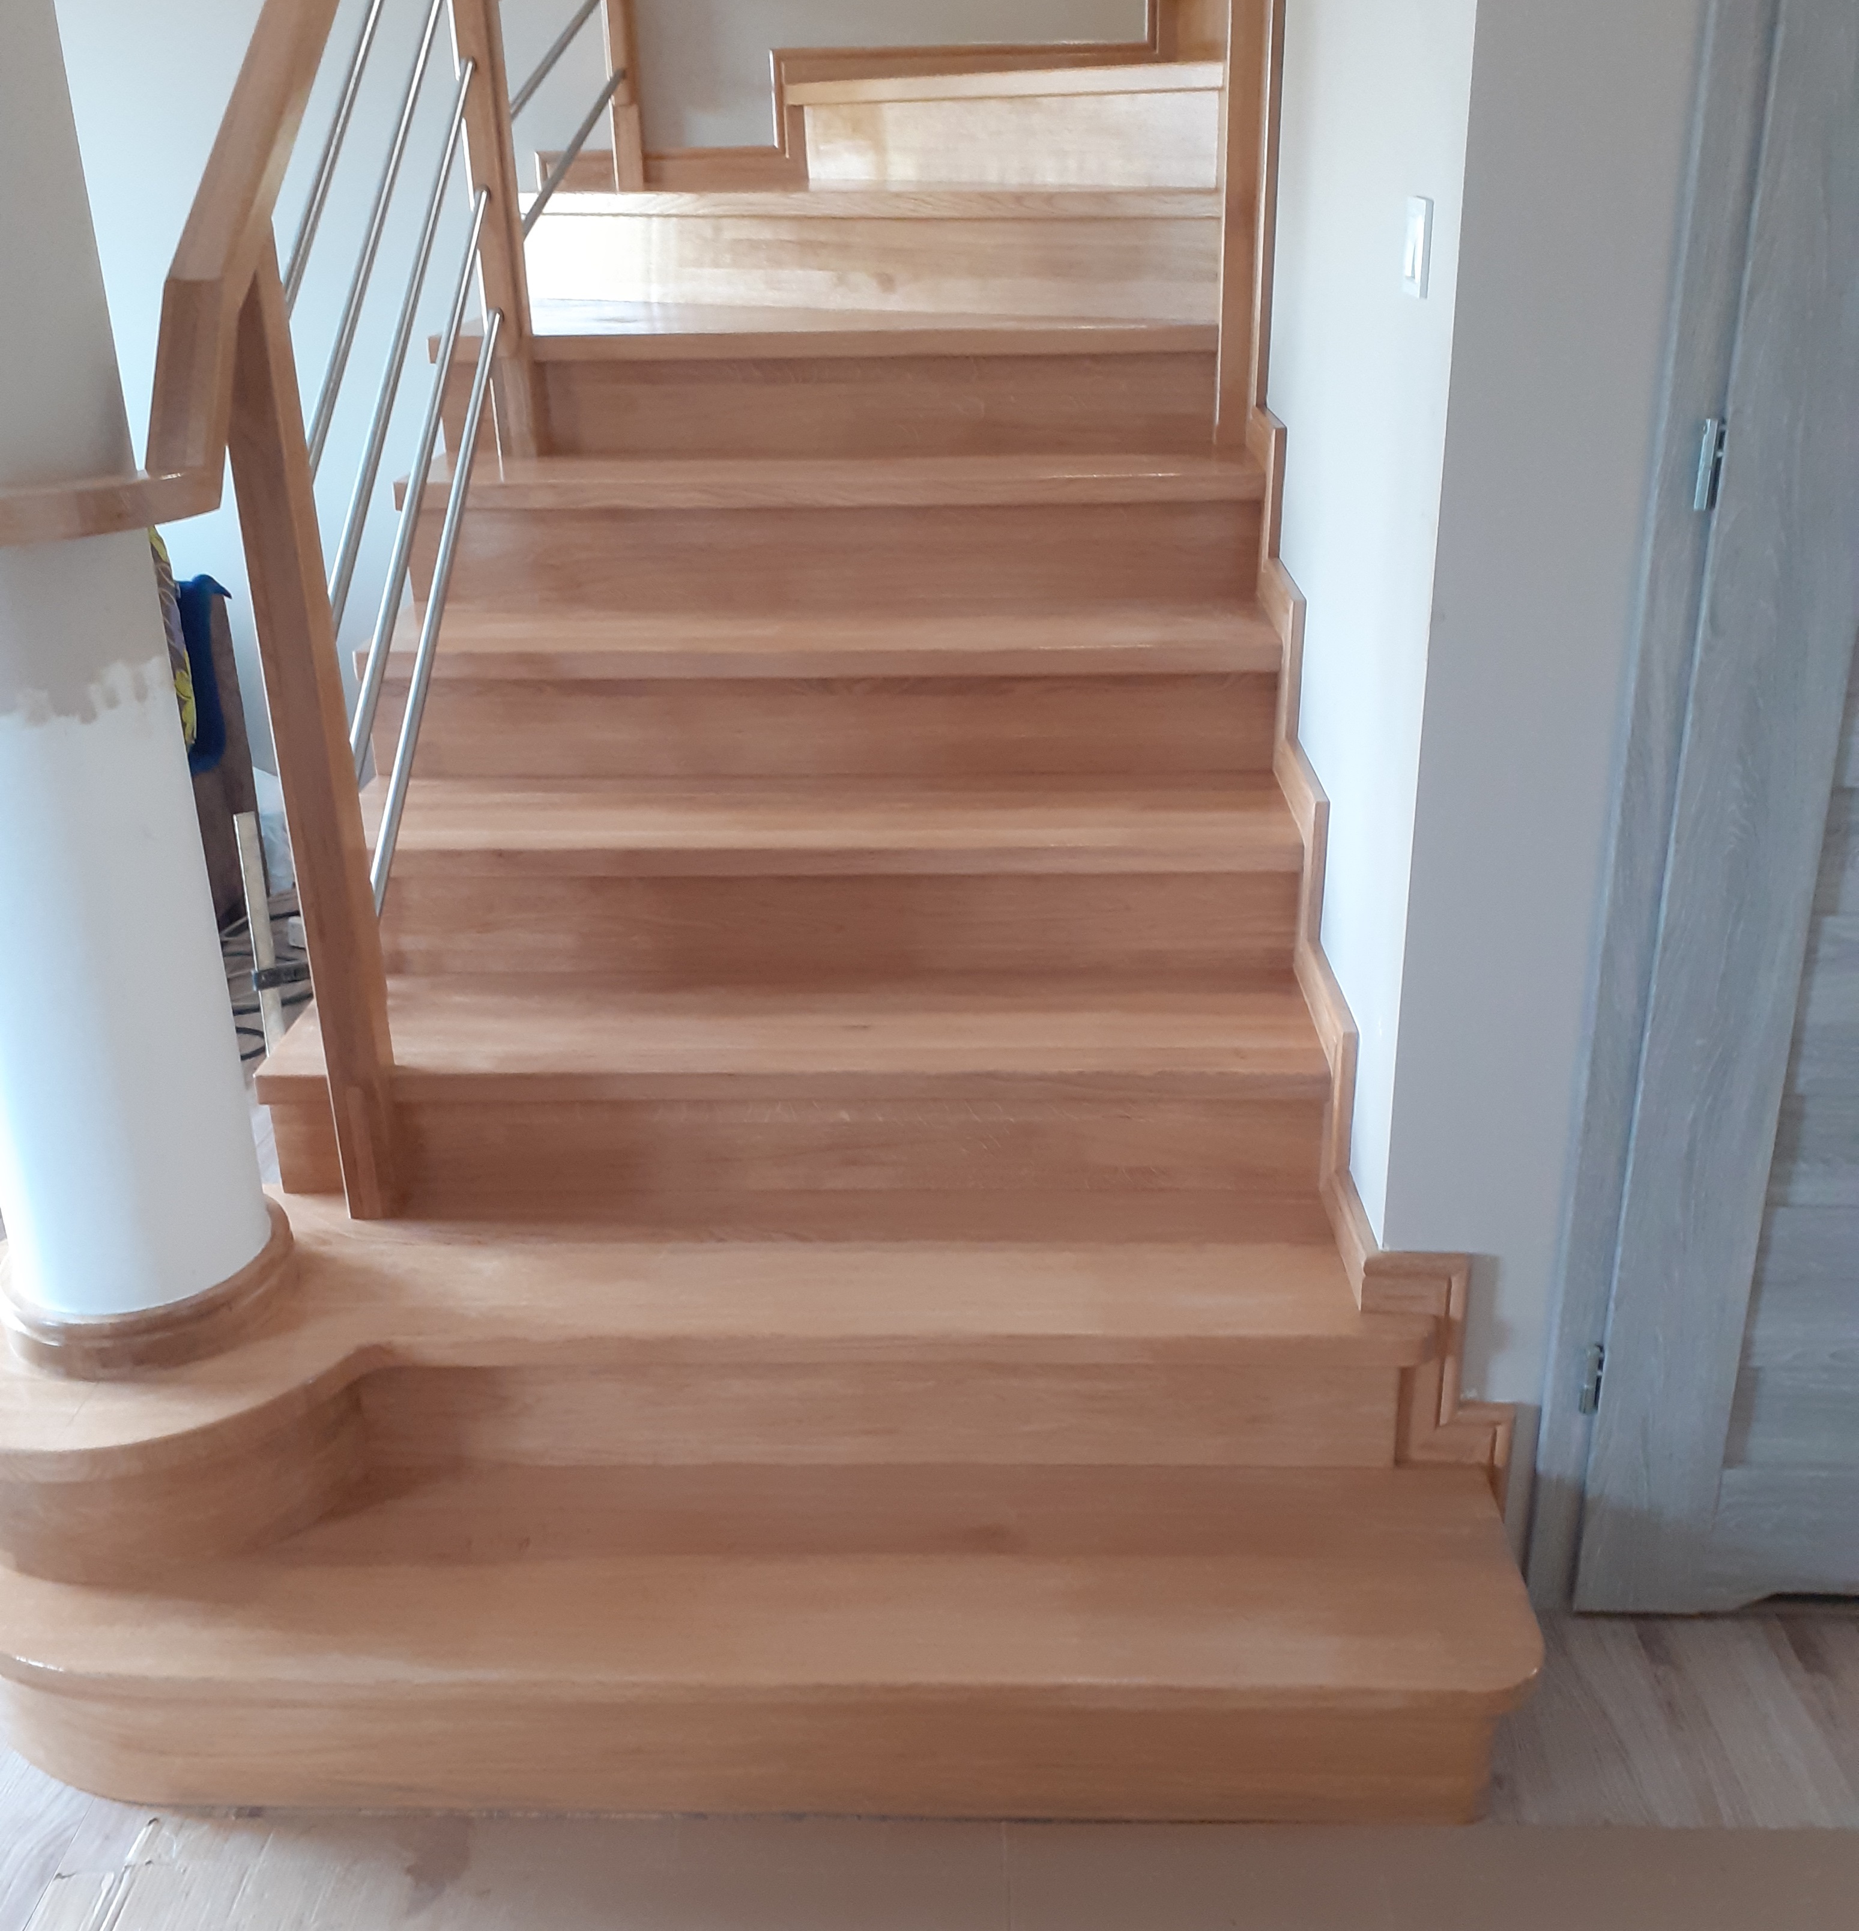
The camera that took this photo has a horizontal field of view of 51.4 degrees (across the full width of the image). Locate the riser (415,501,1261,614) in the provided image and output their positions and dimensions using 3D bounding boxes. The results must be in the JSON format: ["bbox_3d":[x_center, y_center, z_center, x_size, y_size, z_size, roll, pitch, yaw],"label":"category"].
[{"bbox_3d":[-0.140,-0.590,2.759,1.203,0.142,0.022,0,23,2],"label":"riser"}]

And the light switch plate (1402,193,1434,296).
[{"bbox_3d":[0.452,-0.664,1.786,0.012,0.082,0.082,0,23,2],"label":"light switch plate"}]

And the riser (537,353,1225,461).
[{"bbox_3d":[-0.143,-0.854,2.927,1.147,0.142,0.022,0,23,2],"label":"riser"}]

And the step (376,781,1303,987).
[{"bbox_3d":[-0.148,-0.119,2.514,1.208,0.177,0.285,0,23,2],"label":"step"}]

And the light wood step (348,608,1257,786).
[{"bbox_3d":[-0.144,-0.383,2.682,1.208,0.177,0.285,0,23,2],"label":"light wood step"}]

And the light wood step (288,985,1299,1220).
[{"bbox_3d":[-0.152,0.145,2.346,1.208,0.177,0.285,0,23,2],"label":"light wood step"}]

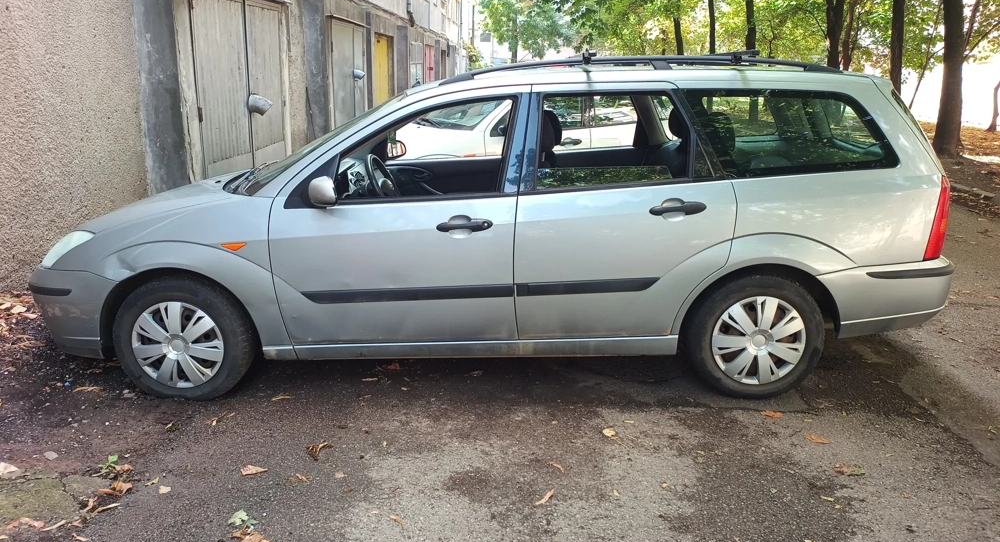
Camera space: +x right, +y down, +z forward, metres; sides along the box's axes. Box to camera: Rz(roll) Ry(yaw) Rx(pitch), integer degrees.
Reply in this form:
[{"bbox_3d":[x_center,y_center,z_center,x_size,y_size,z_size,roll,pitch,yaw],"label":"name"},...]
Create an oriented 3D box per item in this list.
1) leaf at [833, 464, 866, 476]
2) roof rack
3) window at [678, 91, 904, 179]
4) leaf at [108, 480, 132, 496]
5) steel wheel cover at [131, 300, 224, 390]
[{"bbox_3d":[1.301,0.745,2.582,0.122,0.022,0.060,-1,15,1],"label":"leaf"},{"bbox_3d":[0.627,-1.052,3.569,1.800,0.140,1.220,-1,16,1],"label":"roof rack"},{"bbox_3d":[1.238,-0.589,2.956,0.950,0.410,0.060,-1,-4,1],"label":"window"},{"bbox_3d":[-1.401,0.803,2.560,0.090,0.028,0.070,-11,19,-31],"label":"leaf"},{"bbox_3d":[-1.458,0.338,3.147,0.412,0.412,0.055,-1,16,1],"label":"steel wheel cover"}]

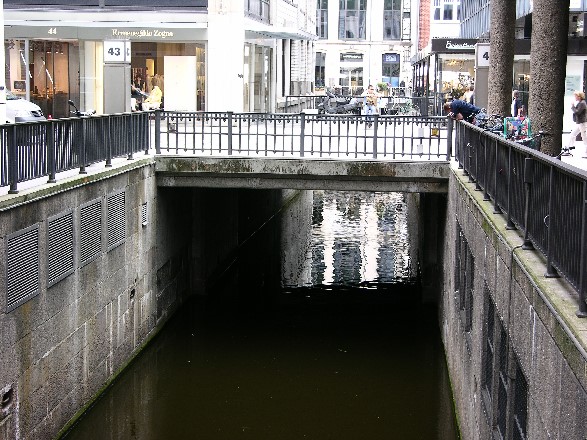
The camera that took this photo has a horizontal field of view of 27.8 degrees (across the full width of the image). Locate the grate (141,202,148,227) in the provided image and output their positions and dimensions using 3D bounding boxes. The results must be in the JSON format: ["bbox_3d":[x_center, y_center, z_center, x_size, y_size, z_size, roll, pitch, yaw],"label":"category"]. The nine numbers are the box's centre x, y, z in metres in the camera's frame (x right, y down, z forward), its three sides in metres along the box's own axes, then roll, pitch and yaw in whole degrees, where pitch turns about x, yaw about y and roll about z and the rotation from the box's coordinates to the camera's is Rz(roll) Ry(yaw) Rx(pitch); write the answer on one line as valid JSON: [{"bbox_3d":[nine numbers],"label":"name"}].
[{"bbox_3d":[-3.389,-0.121,27.226,0.090,0.490,0.610,1,6,4],"label":"grate"}]

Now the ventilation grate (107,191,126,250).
[{"bbox_3d":[-3.617,0.001,24.298,0.060,1.140,1.770,1,6,4],"label":"ventilation grate"}]

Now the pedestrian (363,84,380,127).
[{"bbox_3d":[3.207,-4.679,48.800,0.680,1.760,0.420,0,6,-7],"label":"pedestrian"}]

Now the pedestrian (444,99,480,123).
[{"bbox_3d":[3.747,-1.909,25.723,0.930,1.400,0.550,0,6,-3],"label":"pedestrian"}]

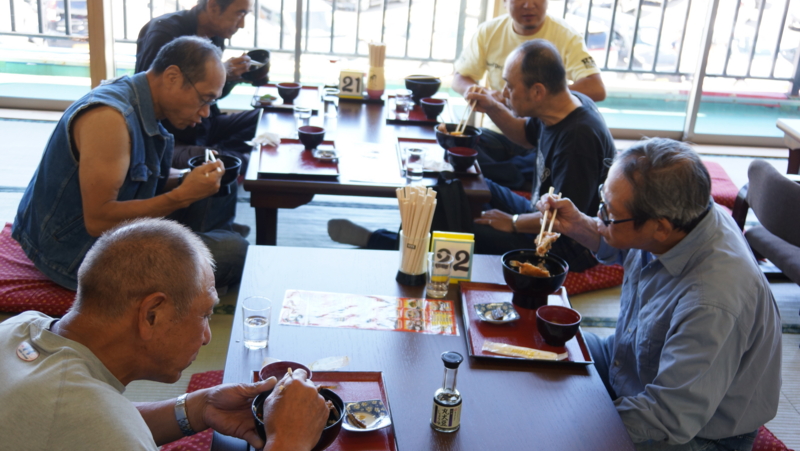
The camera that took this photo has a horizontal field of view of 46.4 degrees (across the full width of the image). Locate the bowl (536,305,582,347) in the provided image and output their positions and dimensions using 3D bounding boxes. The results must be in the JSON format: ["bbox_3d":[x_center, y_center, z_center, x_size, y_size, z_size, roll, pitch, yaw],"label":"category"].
[{"bbox_3d":[0.357,0.231,2.107,0.102,0.068,0.102,4,22,-2],"label":"bowl"}]

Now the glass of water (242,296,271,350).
[{"bbox_3d":[-0.294,0.201,1.912,0.058,0.096,0.058,2,22,-5],"label":"glass of water"}]

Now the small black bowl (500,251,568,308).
[{"bbox_3d":[0.308,0.133,2.167,0.152,0.097,0.152,4,22,-1],"label":"small black bowl"}]

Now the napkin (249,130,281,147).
[{"bbox_3d":[-0.480,-0.305,3.286,0.122,0.044,0.081,2,22,-5],"label":"napkin"}]

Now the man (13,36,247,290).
[{"bbox_3d":[-0.850,-0.227,2.987,0.751,0.792,0.609,2,22,-5],"label":"man"}]

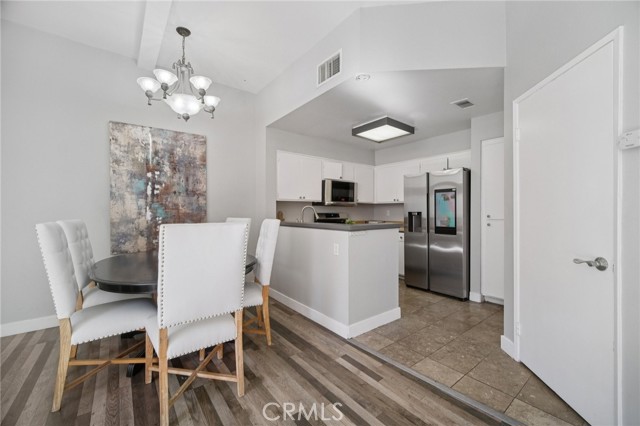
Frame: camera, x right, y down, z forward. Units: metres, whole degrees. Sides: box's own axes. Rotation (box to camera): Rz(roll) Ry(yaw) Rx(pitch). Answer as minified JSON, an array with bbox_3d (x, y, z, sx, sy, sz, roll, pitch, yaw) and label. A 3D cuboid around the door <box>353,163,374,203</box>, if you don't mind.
[{"bbox_3d":[0.862,-0.558,4.856,0.550,0.745,0.035,-1,0,-39],"label":"door"}]

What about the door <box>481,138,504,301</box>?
[{"bbox_3d":[2.265,0.065,3.045,0.040,1.990,0.470,-1,0,-39],"label":"door"}]

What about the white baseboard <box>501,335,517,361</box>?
[{"bbox_3d":[1.575,1.123,2.055,0.020,0.115,0.166,0,0,8],"label":"white baseboard"}]

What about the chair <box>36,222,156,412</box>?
[{"bbox_3d":[-1.479,0.620,1.777,0.635,1.100,0.500,0,0,-36],"label":"chair"}]

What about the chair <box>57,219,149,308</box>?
[{"bbox_3d":[-1.887,0.620,2.290,0.635,1.100,0.500,0,0,-33],"label":"chair"}]

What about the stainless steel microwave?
[{"bbox_3d":[0.272,-0.357,4.588,0.758,0.425,0.410,0,0,-37],"label":"stainless steel microwave"}]

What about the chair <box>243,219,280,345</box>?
[{"bbox_3d":[-0.751,0.620,2.284,0.635,1.100,0.500,0,0,-23],"label":"chair"}]

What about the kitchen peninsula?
[{"bbox_3d":[0.042,0.650,3.245,0.834,1.060,1.788,0,0,-37],"label":"kitchen peninsula"}]

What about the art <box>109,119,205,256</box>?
[{"bbox_3d":[-2.007,-0.290,3.178,1.030,1.530,0.040,0,0,-37],"label":"art"}]

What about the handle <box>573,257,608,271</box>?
[{"bbox_3d":[1.470,0.274,1.356,0.060,0.073,0.145,0,0,8],"label":"handle"}]

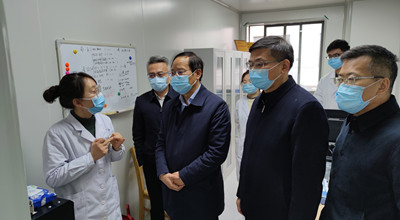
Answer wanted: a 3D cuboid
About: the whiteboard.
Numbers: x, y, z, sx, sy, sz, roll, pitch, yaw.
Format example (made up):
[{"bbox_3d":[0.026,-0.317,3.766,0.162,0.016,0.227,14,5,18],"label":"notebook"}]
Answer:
[{"bbox_3d":[-0.777,-0.240,2.278,0.040,0.596,0.848,4,11,25],"label":"whiteboard"}]

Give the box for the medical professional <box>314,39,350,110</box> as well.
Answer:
[{"bbox_3d":[1.236,0.276,2.607,0.320,1.820,0.500,-8,12,-35],"label":"medical professional"}]

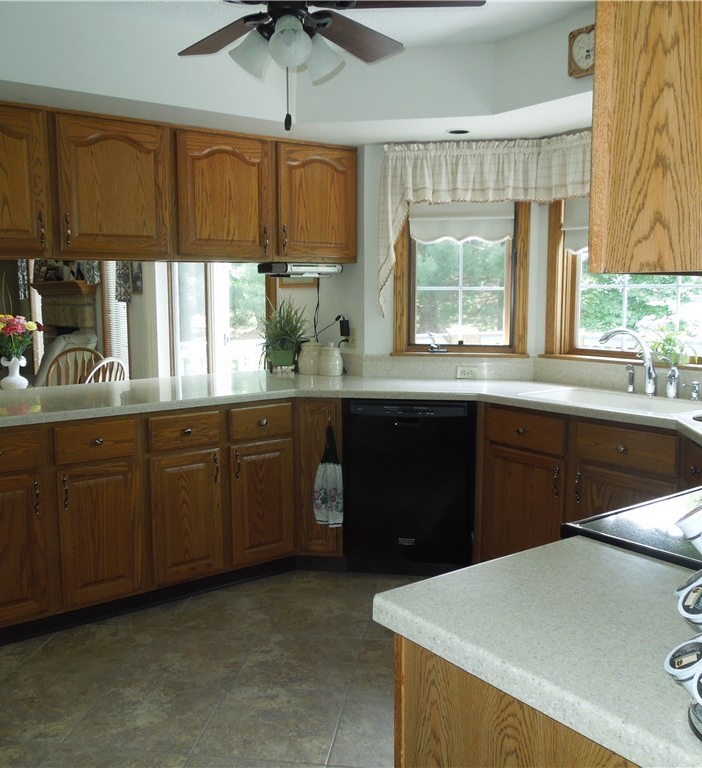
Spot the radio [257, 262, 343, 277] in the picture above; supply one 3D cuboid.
[{"bbox_3d":[-0.268,-0.608,3.997,0.350,0.064,0.300,-5,8,-36],"label":"radio"}]

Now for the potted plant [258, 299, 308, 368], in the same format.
[{"bbox_3d":[-0.378,-0.282,4.139,0.265,0.405,0.250,-1,7,-5],"label":"potted plant"}]

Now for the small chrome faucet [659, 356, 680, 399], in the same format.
[{"bbox_3d":[1.295,-0.026,3.027,0.120,0.170,0.045,-5,8,-36],"label":"small chrome faucet"}]

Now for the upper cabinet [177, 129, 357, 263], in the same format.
[{"bbox_3d":[-0.490,-0.917,3.819,1.050,0.605,0.350,-5,8,-36],"label":"upper cabinet"}]

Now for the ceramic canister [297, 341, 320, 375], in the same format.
[{"bbox_3d":[-0.219,-0.153,4.115,0.150,0.192,0.150,-1,7,-3],"label":"ceramic canister"}]

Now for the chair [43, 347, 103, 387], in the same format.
[{"bbox_3d":[-2.056,0.251,5.280,0.500,0.965,0.560,1,7,10],"label":"chair"}]

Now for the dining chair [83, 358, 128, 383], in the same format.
[{"bbox_3d":[-1.765,0.311,4.752,0.560,0.965,0.500,1,7,15],"label":"dining chair"}]

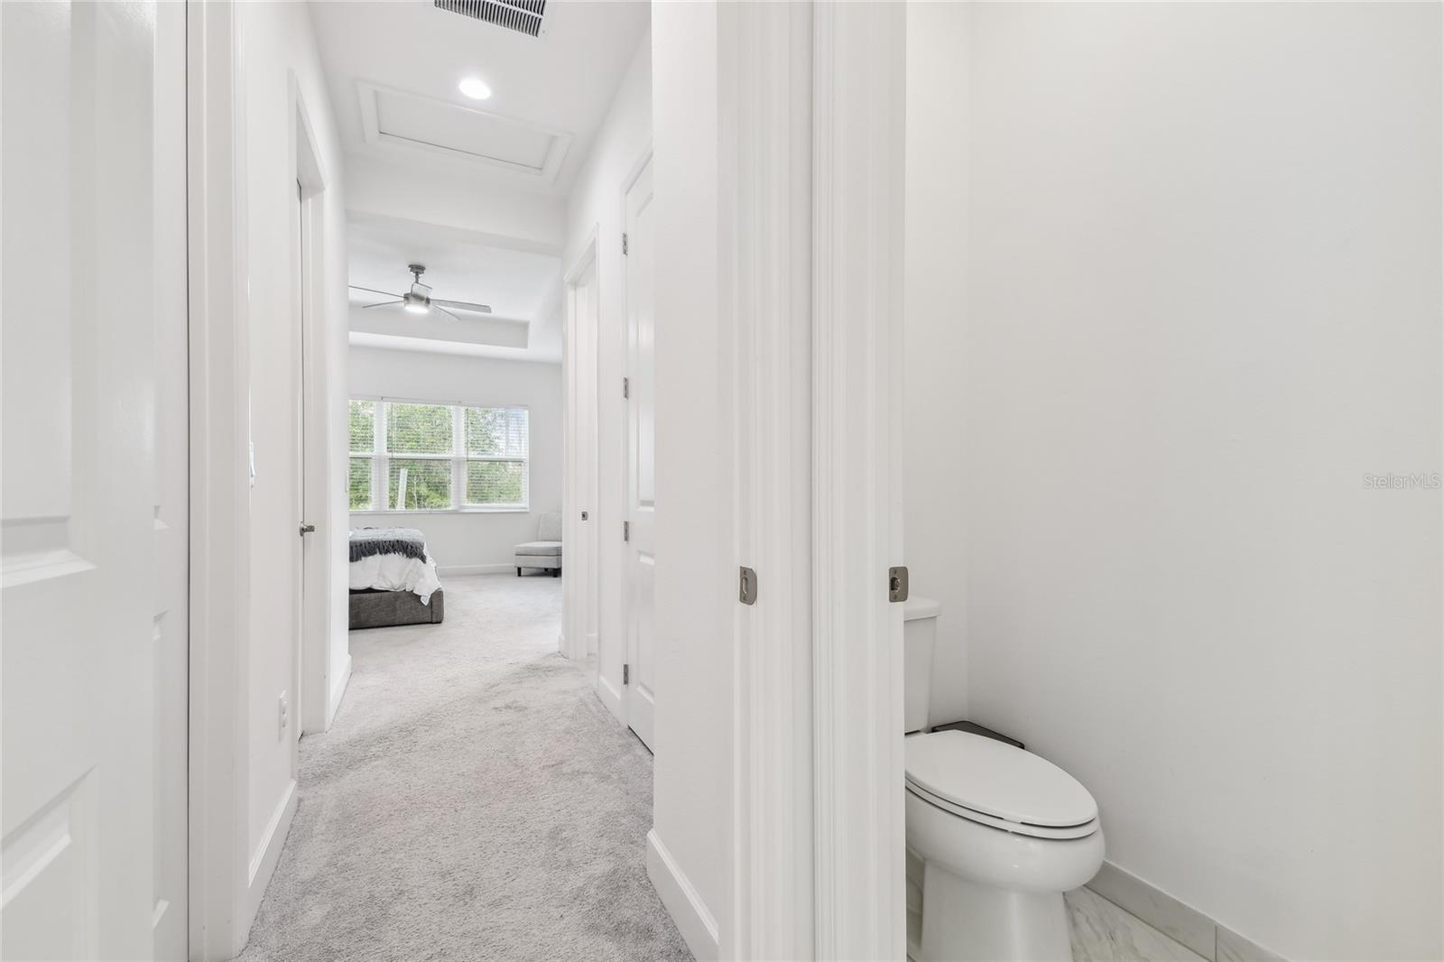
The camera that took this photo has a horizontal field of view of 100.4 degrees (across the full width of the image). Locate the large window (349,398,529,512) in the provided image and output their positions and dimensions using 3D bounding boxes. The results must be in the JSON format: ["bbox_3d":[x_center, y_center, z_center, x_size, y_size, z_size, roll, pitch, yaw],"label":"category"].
[{"bbox_3d":[-3.502,-0.269,7.054,2.377,1.330,0.110,0,0,-27],"label":"large window"}]

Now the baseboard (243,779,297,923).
[{"bbox_3d":[-1.335,1.078,1.797,0.016,0.122,0.670,0,0,-27],"label":"baseboard"}]

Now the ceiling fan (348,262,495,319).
[{"bbox_3d":[-2.639,-1.670,5.211,1.280,0.370,1.280,0,0,-27],"label":"ceiling fan"}]

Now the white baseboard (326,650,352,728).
[{"bbox_3d":[-2.009,1.081,3.160,0.016,0.118,0.890,0,0,-27],"label":"white baseboard"}]

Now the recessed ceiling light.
[{"bbox_3d":[-1.173,-1.858,2.859,0.170,0.030,0.170,0,0,-27],"label":"recessed ceiling light"}]

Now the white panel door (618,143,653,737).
[{"bbox_3d":[-0.239,-0.118,2.479,0.112,2.512,0.870,0,0,-27],"label":"white panel door"}]

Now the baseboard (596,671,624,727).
[{"bbox_3d":[-0.566,1.079,3.036,0.016,0.118,0.440,0,0,-27],"label":"baseboard"}]

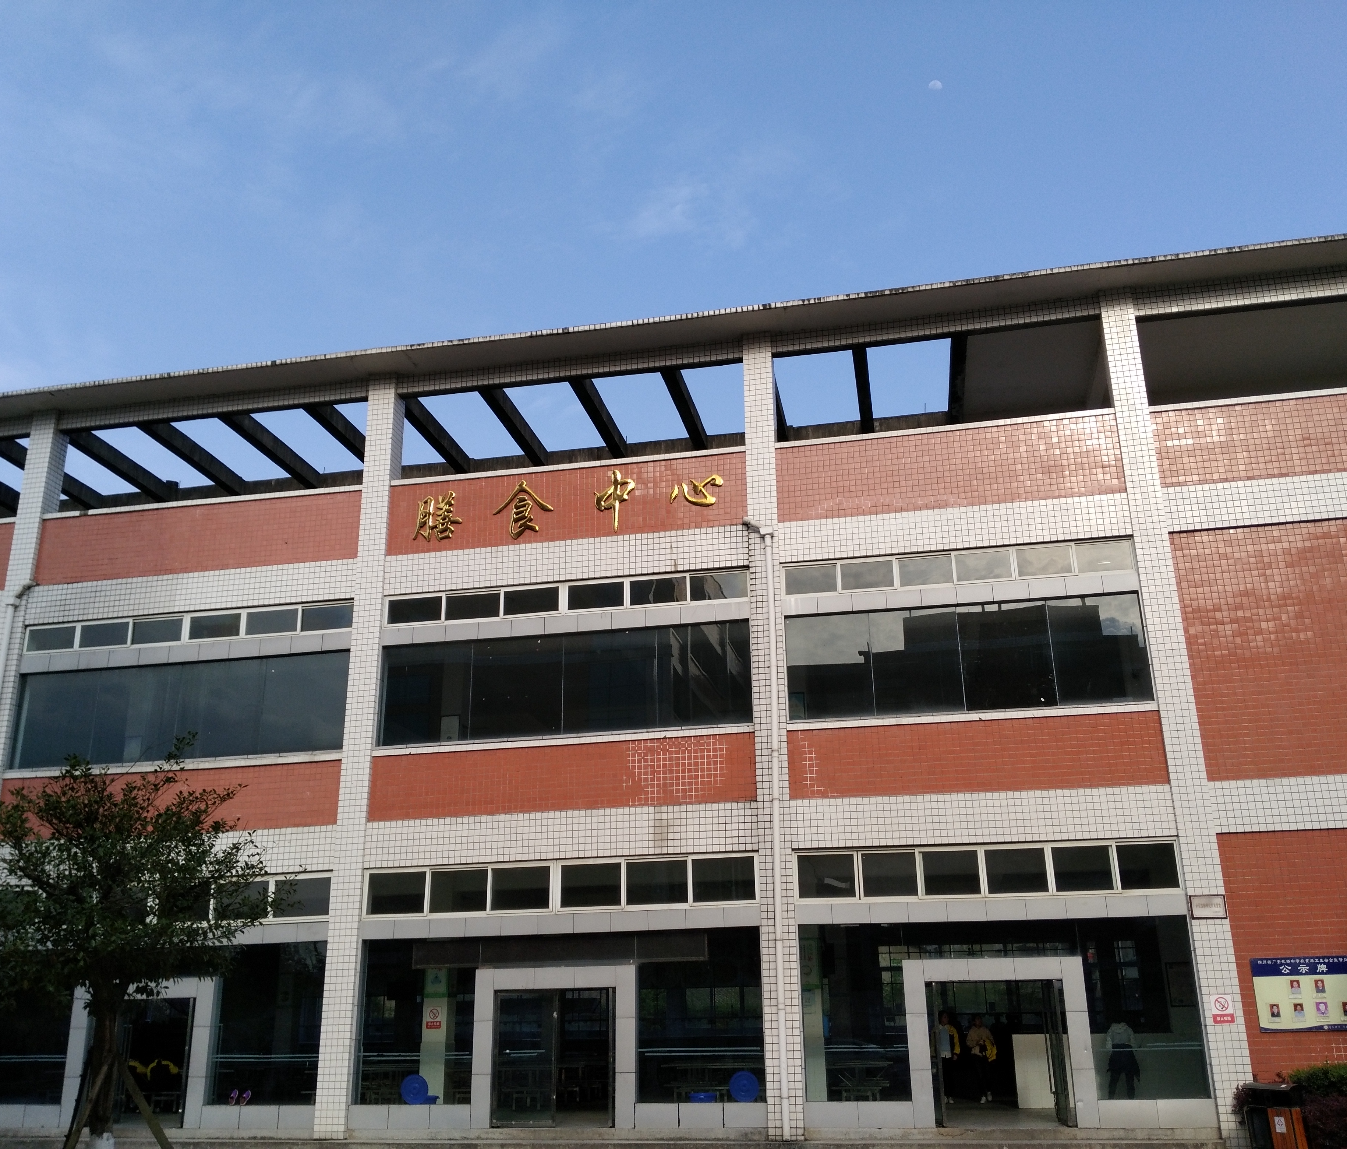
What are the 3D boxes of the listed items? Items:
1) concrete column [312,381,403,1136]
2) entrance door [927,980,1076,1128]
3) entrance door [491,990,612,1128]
[{"bbox_3d":[-5.673,2.753,22.833,0.570,13.944,0.520,-5,-19,11],"label":"concrete column"},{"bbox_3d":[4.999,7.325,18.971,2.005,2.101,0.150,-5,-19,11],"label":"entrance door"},{"bbox_3d":[-1.953,7.804,20.016,1.989,2.067,0.100,-5,-19,11],"label":"entrance door"}]

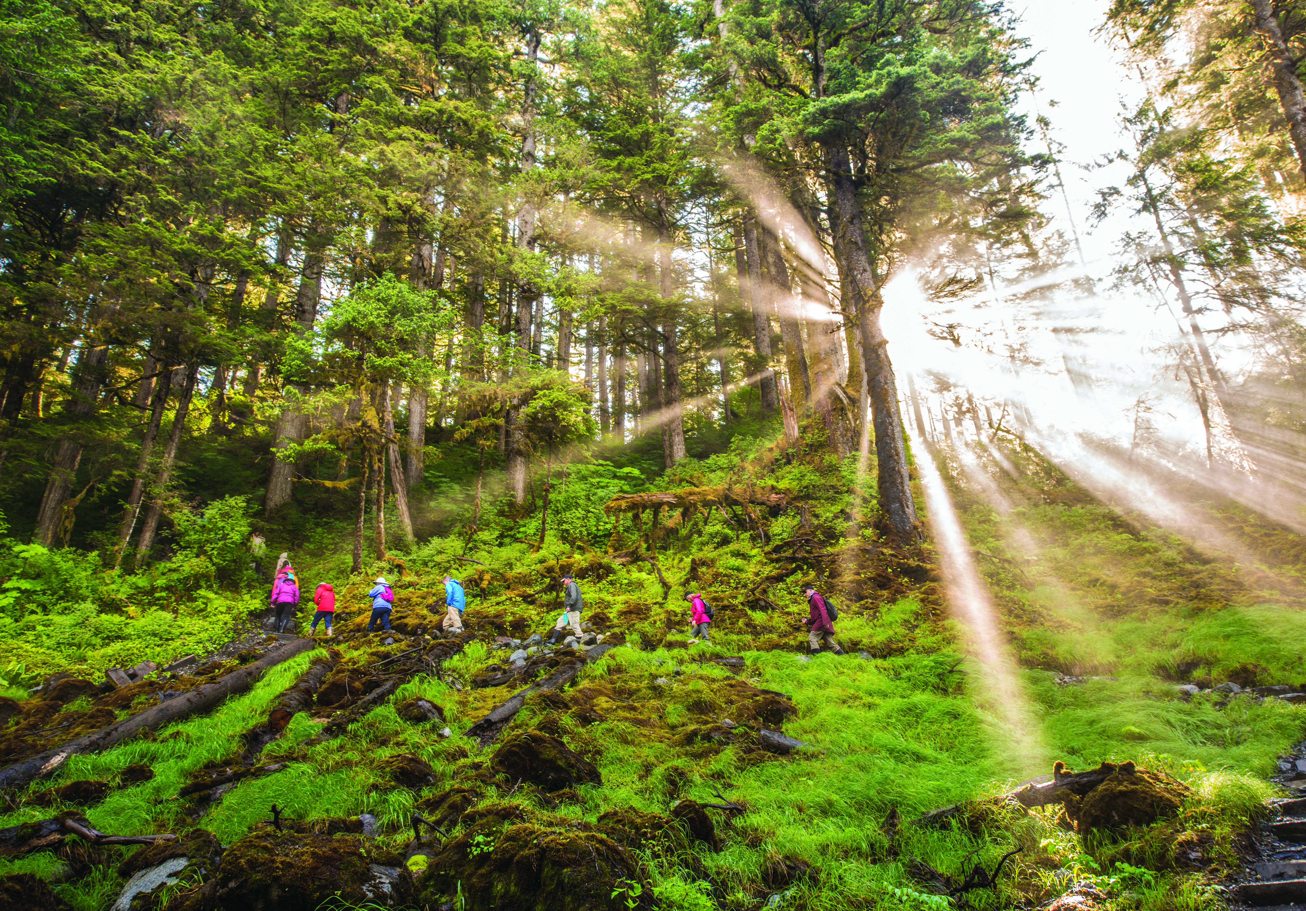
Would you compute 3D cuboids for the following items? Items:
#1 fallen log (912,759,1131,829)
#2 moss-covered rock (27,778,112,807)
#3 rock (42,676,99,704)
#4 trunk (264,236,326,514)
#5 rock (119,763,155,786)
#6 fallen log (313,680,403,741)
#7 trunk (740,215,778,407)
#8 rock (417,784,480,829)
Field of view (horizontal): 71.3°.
[{"bbox_3d":[3.142,2.919,7.750,1.741,0.280,0.280,-10,-23,0],"label":"fallen log"},{"bbox_3d":[-6.992,4.029,10.900,0.956,0.331,0.600,9,-21,-30],"label":"moss-covered rock"},{"bbox_3d":[-11.068,4.449,17.300,1.031,0.526,0.850,10,-21,-30],"label":"rock"},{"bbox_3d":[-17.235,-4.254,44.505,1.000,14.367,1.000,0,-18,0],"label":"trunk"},{"bbox_3d":[-5.223,3.223,9.200,0.341,0.210,0.290,10,-25,-26],"label":"rock"},{"bbox_3d":[-5.052,4.383,15.950,0.280,0.280,4.110,-1,-4,1],"label":"fallen log"},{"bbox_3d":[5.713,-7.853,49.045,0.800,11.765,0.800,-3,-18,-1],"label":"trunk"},{"bbox_3d":[-1.755,3.007,7.800,0.518,0.348,0.415,3,-23,-11],"label":"rock"}]

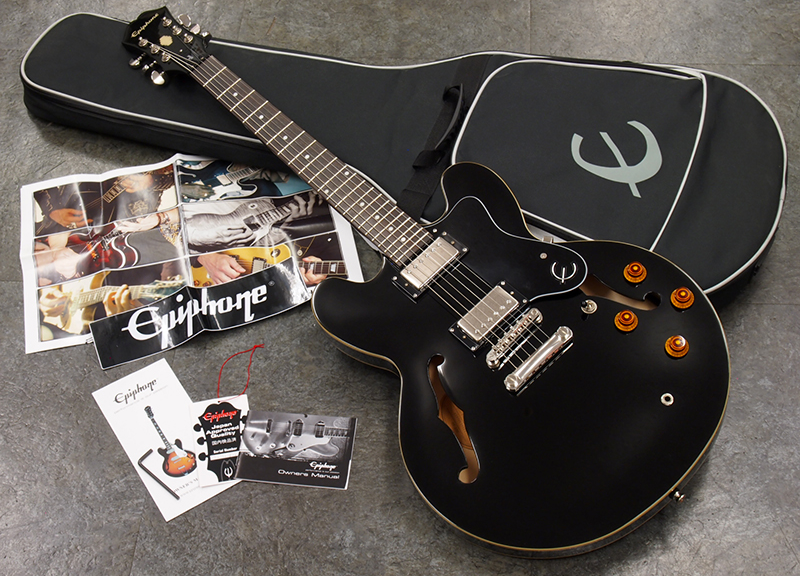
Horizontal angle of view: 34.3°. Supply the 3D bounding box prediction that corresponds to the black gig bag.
[{"bbox_3d":[-0.017,-0.229,1.819,1.100,0.080,0.424,14,54,12],"label":"black gig bag"}]

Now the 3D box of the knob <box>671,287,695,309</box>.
[{"bbox_3d":[0.330,0.010,1.508,0.027,0.015,0.027,-6,61,11],"label":"knob"}]

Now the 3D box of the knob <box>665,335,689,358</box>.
[{"bbox_3d":[0.317,0.065,1.481,0.027,0.015,0.027,-6,61,11],"label":"knob"}]

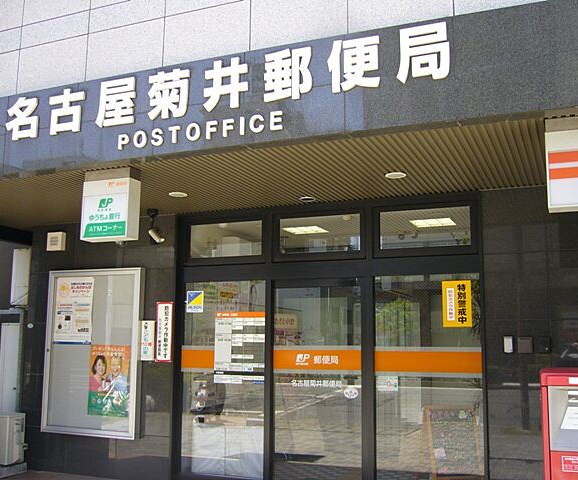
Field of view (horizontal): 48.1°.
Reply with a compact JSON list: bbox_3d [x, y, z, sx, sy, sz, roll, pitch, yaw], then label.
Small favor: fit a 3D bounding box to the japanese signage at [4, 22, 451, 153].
[{"bbox_3d":[-0.671,-0.978,4.643,3.580,0.547,0.050,-3,-9,22],"label":"japanese signage"}]

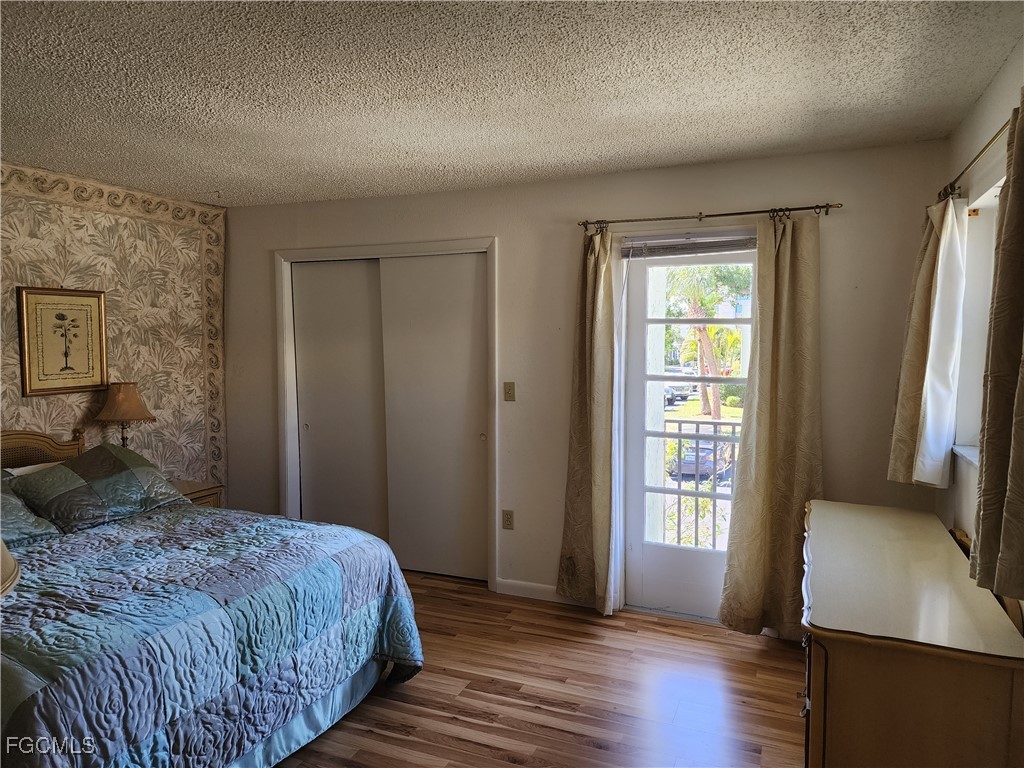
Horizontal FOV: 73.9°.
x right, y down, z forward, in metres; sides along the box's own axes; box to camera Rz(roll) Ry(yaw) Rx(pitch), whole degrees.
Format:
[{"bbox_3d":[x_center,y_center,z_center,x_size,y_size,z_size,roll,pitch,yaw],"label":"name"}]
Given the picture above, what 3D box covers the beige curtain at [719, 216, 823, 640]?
[{"bbox_3d":[1.319,0.238,3.453,0.450,2.100,0.140,1,4,22],"label":"beige curtain"}]

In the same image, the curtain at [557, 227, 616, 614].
[{"bbox_3d":[0.412,0.221,3.811,0.330,2.080,0.130,1,4,22],"label":"curtain"}]

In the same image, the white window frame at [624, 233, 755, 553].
[{"bbox_3d":[0.998,0.069,3.747,0.750,1.740,0.070,1,4,22],"label":"white window frame"}]

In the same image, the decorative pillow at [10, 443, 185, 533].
[{"bbox_3d":[-2.122,0.515,3.567,0.460,0.180,0.680,42,17,14],"label":"decorative pillow"}]

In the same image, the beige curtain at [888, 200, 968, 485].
[{"bbox_3d":[1.727,-0.163,2.829,0.180,1.180,0.340,1,4,22],"label":"beige curtain"}]

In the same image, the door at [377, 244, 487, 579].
[{"bbox_3d":[-0.479,0.209,4.319,0.770,2.030,0.040,1,4,22],"label":"door"}]

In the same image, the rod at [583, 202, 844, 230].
[{"bbox_3d":[0.978,-0.865,3.517,1.330,0.045,0.085,1,4,22],"label":"rod"}]

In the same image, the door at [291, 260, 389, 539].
[{"bbox_3d":[-1.149,0.190,4.637,0.765,2.030,0.040,1,4,22],"label":"door"}]

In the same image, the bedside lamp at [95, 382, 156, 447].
[{"bbox_3d":[-2.171,0.327,3.839,0.300,0.660,0.300,1,4,22],"label":"bedside lamp"}]

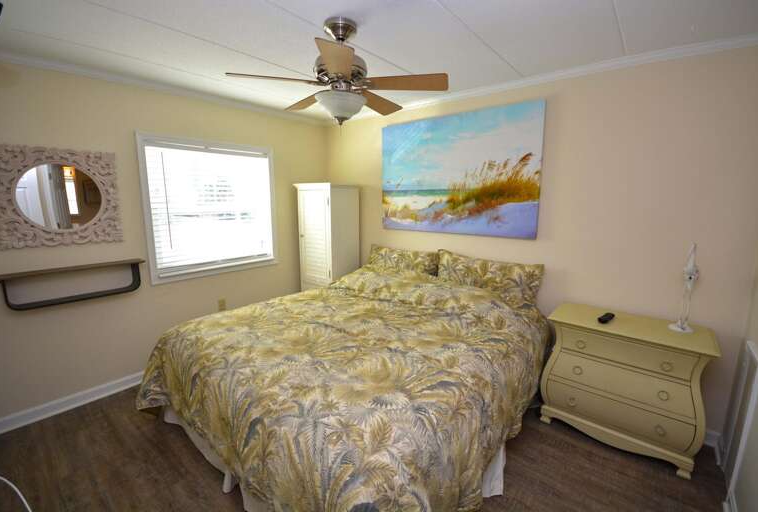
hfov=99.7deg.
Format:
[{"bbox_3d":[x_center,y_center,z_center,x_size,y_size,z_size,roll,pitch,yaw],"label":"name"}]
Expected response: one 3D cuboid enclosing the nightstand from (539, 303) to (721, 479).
[{"bbox_3d":[1.525,0.789,2.049,0.787,0.753,0.465,9,14,39],"label":"nightstand"}]

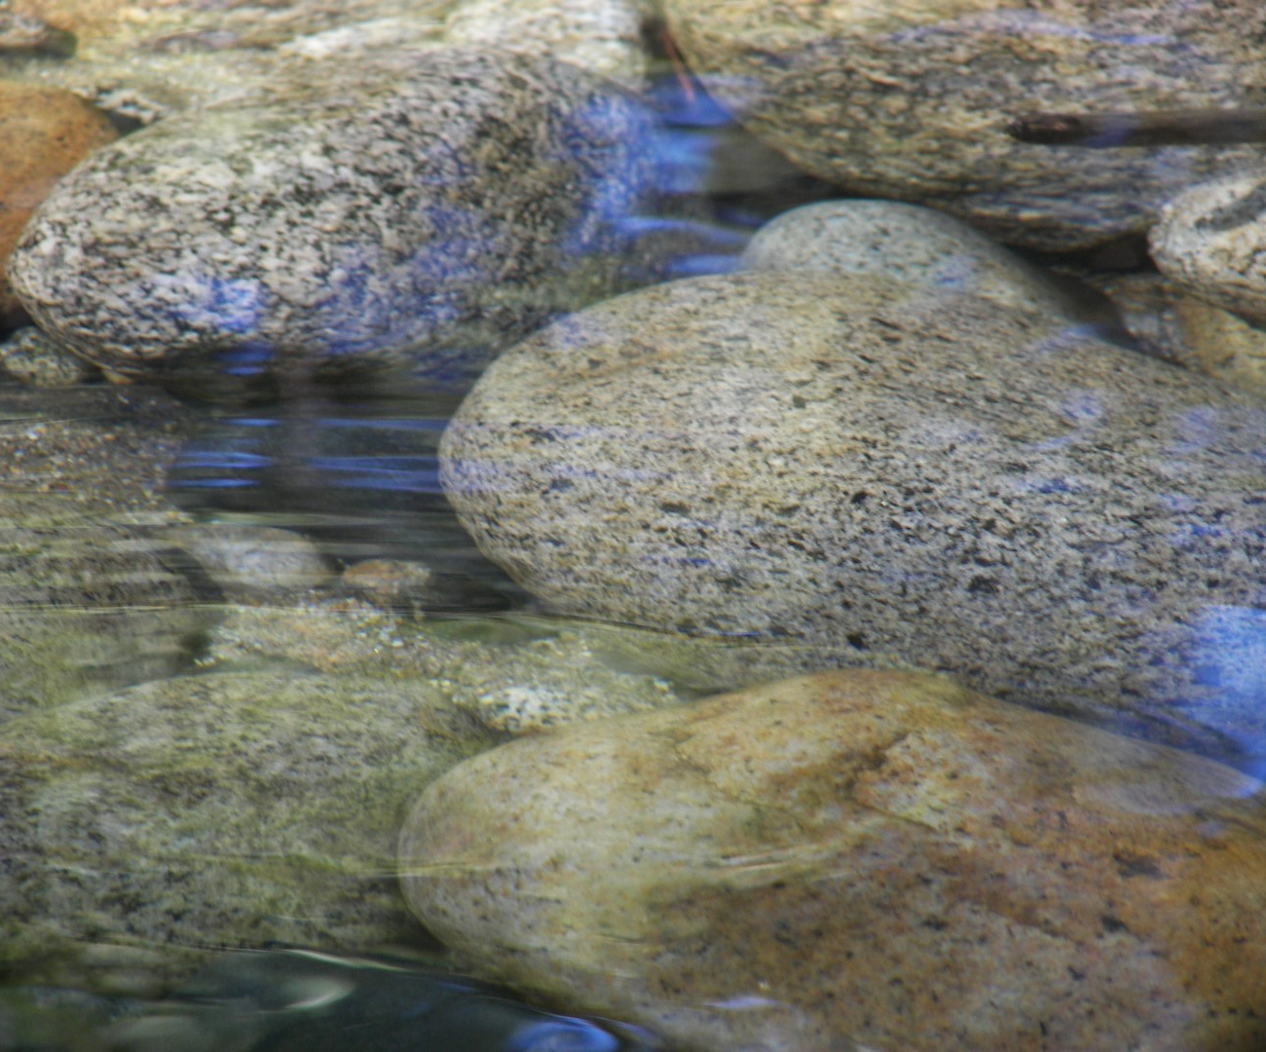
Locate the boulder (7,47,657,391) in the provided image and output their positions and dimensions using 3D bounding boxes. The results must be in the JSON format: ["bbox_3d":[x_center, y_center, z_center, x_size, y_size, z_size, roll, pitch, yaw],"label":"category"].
[{"bbox_3d":[-0.128,-0.131,6.300,0.280,0.135,0.200,-6,28,-12],"label":"boulder"}]

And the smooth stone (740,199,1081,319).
[{"bbox_3d":[0.123,-0.100,6.300,0.155,0.085,0.120,4,27,7],"label":"smooth stone"}]

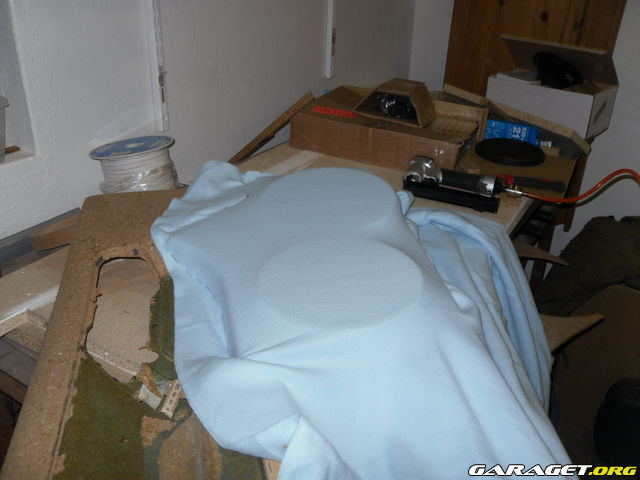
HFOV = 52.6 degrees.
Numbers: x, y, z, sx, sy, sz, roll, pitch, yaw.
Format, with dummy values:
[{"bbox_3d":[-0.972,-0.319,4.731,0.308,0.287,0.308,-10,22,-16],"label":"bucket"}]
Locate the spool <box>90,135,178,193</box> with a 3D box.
[{"bbox_3d":[-0.367,-0.139,1.289,0.174,0.095,0.174,-4,24,0],"label":"spool"}]

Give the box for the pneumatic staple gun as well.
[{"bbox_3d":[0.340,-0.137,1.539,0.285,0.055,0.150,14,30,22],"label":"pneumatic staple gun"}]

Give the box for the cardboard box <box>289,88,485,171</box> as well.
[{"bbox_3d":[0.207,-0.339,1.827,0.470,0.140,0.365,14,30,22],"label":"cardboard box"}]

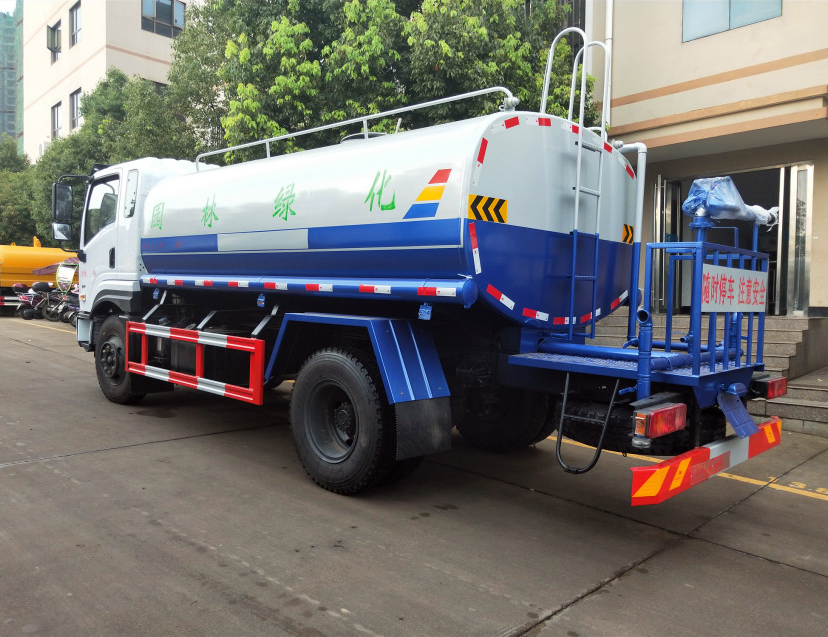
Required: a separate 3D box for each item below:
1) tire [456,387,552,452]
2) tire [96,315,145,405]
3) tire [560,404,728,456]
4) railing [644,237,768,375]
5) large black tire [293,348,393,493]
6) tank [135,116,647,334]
[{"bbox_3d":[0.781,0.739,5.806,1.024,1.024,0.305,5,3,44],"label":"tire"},{"bbox_3d":[-3.443,0.474,7.228,1.024,1.024,0.286,5,3,44],"label":"tire"},{"bbox_3d":[1.470,0.633,4.009,1.024,0.276,1.024,5,3,44],"label":"tire"},{"bbox_3d":[1.699,-0.071,3.856,0.660,0.749,1.241,5,3,44],"label":"railing"},{"bbox_3d":[-0.503,0.735,4.466,1.024,1.024,0.286,5,3,44],"label":"large black tire"},{"bbox_3d":[-0.519,-0.802,5.984,4.706,1.452,2.368,5,3,44],"label":"tank"}]

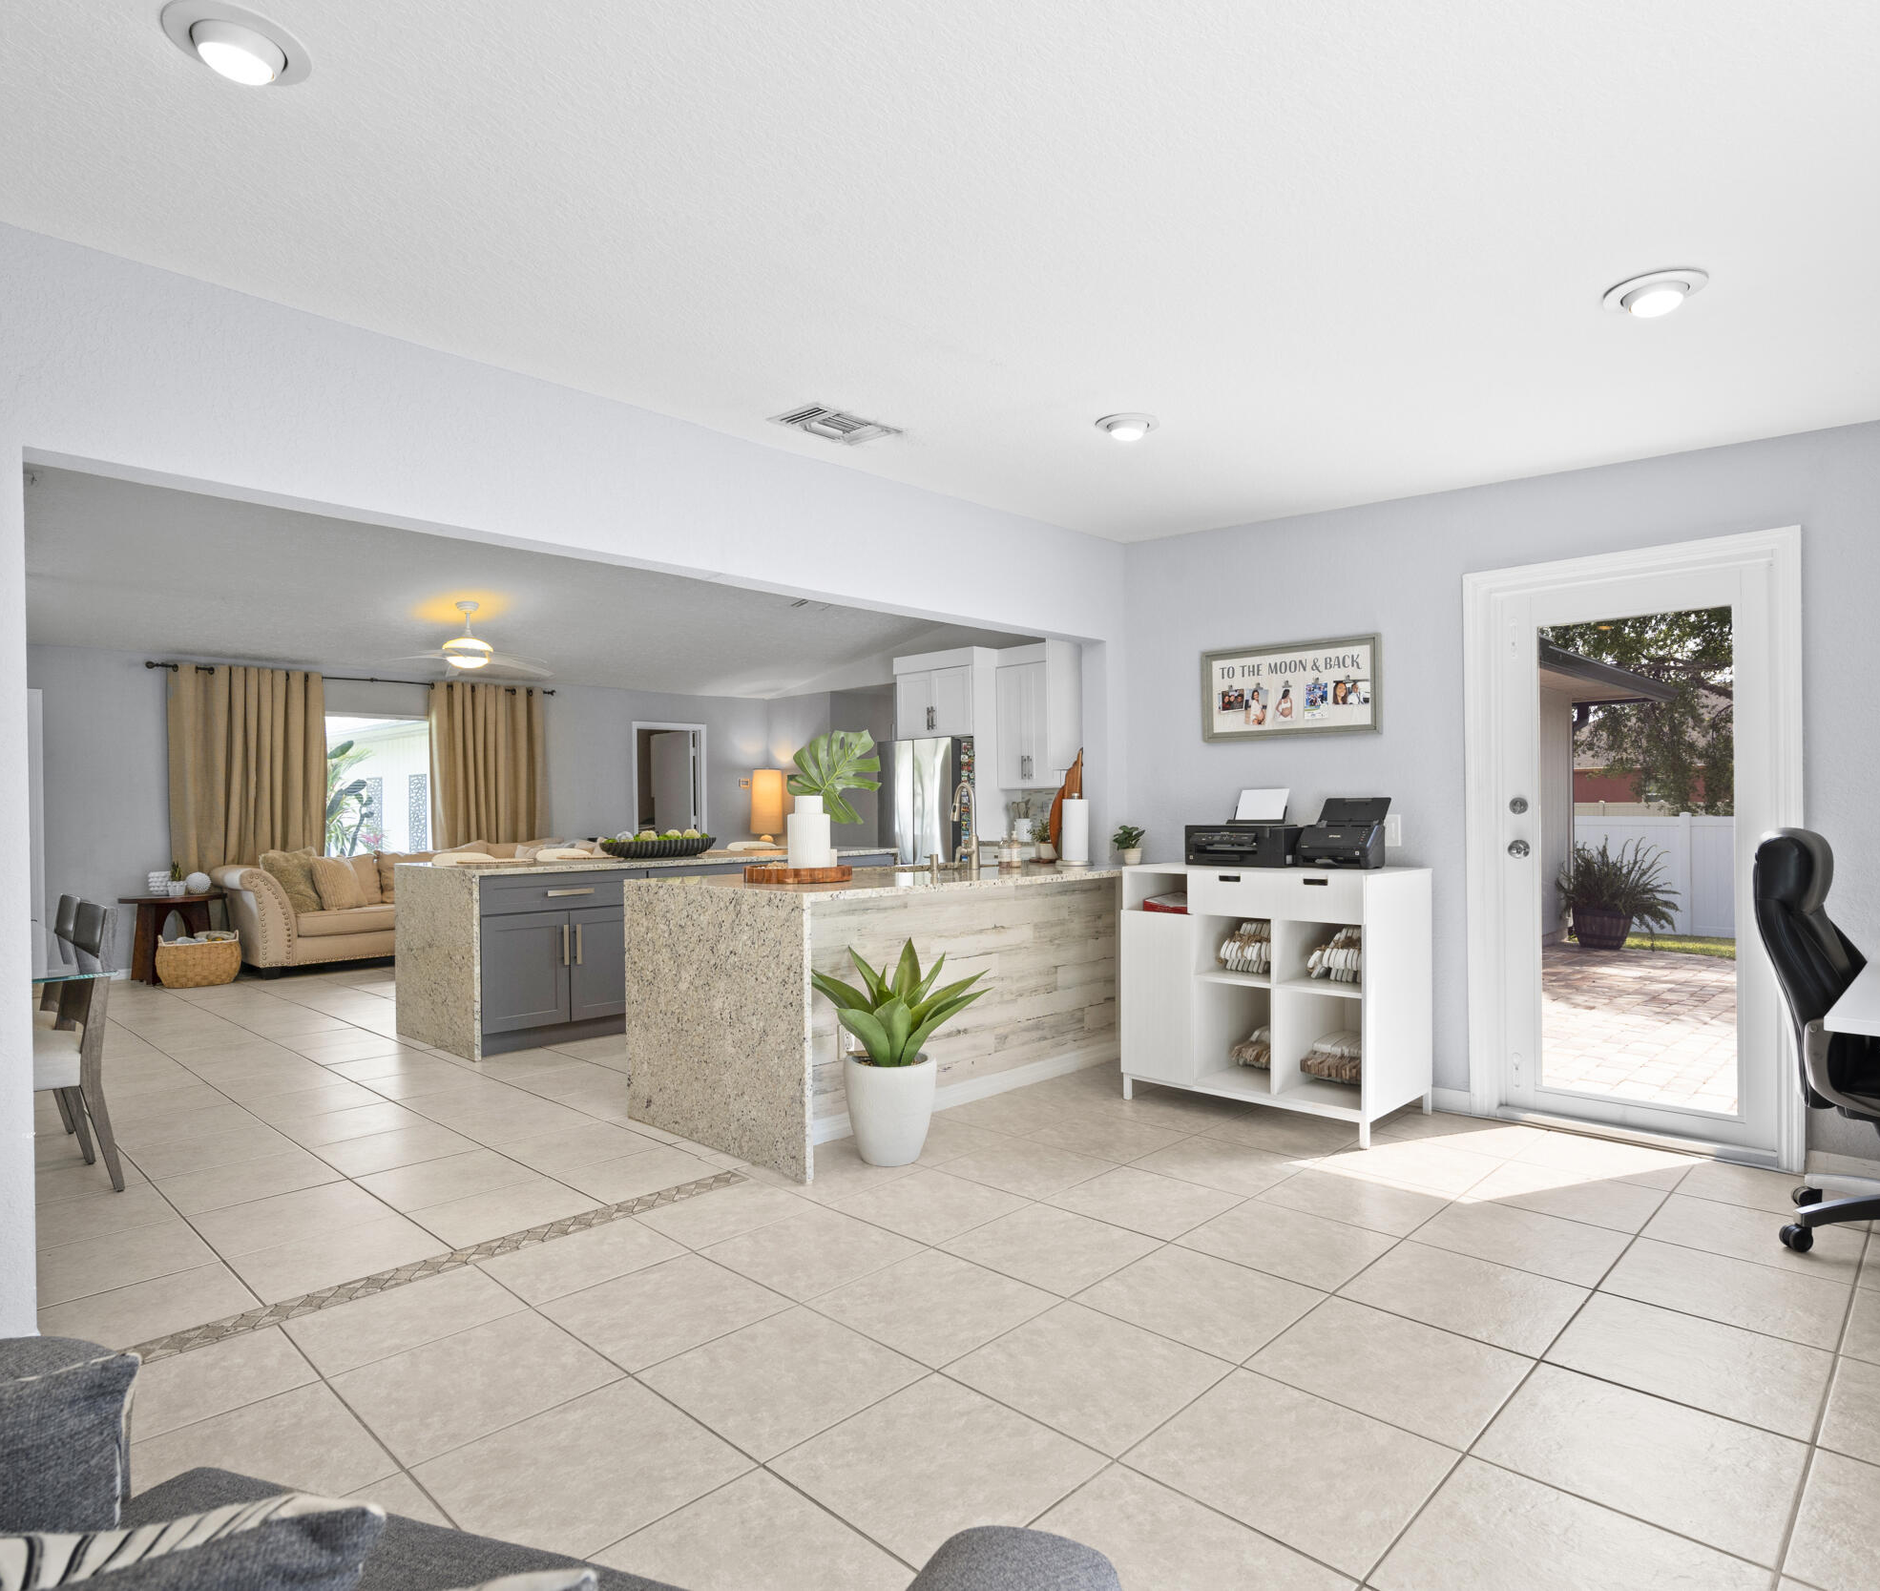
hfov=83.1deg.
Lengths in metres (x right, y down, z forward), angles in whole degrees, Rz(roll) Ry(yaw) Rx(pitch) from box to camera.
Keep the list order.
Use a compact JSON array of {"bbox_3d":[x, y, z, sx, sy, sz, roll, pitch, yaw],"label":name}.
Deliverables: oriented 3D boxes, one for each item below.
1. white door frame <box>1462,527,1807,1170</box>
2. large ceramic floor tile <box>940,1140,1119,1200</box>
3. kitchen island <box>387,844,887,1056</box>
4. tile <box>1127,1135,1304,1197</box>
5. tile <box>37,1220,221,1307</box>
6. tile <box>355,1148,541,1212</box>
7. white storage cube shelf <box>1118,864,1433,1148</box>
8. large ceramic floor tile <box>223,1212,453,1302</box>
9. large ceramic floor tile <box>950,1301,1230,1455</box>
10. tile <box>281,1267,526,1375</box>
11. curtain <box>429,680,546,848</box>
[{"bbox_3d":[2.441,0.180,3.808,0.995,2.095,0.120,-2,-2,43],"label":"white door frame"},{"bbox_3d":[0.298,1.242,3.531,0.450,0.012,0.450,-2,-1,44],"label":"large ceramic floor tile"},{"bbox_3d":[-1.580,0.834,6.421,0.950,0.905,2.780,-1,-1,44],"label":"kitchen island"},{"bbox_3d":[0.939,1.224,3.523,0.448,0.010,0.448,-1,-1,44],"label":"tile"},{"bbox_3d":[-2.248,1.258,2.834,0.451,0.012,0.451,-1,-1,44],"label":"tile"},{"bbox_3d":[-1.615,1.261,3.486,0.451,0.012,0.451,-1,-1,44],"label":"tile"},{"bbox_3d":[1.329,0.763,4.254,1.003,0.949,0.617,-2,-1,44],"label":"white storage cube shelf"},{"bbox_3d":[-1.634,1.254,2.875,0.412,0.010,0.447,-2,-2,44],"label":"large ceramic floor tile"},{"bbox_3d":[0.316,1.220,2.249,0.447,0.010,0.447,-2,-2,44],"label":"large ceramic floor tile"},{"bbox_3d":[-1.256,1.235,2.503,0.352,0.010,0.448,-1,-1,44],"label":"tile"},{"bbox_3d":[-4.159,0.173,9.813,0.145,2.393,1.053,-2,-1,44],"label":"curtain"}]

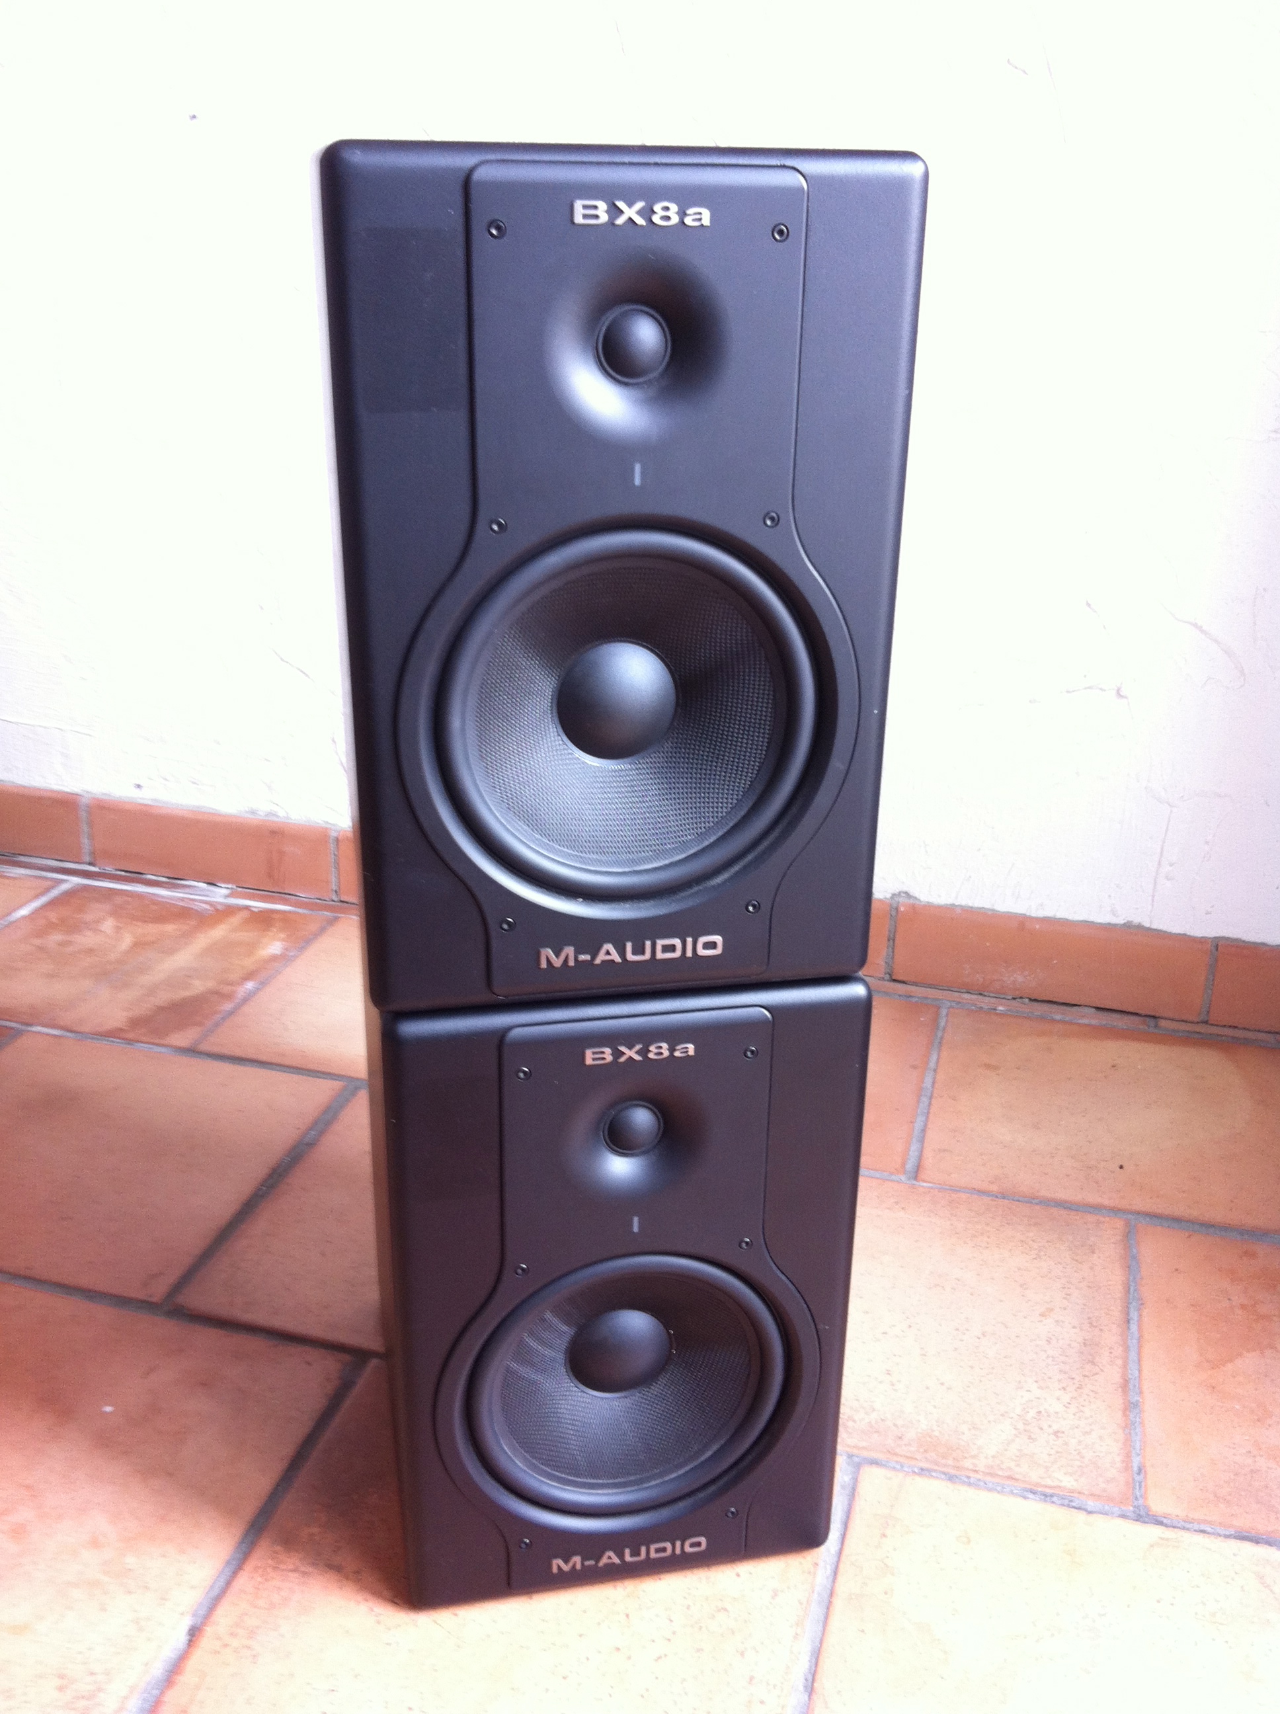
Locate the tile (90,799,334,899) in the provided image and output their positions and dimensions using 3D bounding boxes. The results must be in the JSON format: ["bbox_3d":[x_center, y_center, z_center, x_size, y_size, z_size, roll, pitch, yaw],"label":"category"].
[{"bbox_3d":[-0.468,-0.011,1.900,0.287,0.086,0.012,7,23,14],"label":"tile"}]

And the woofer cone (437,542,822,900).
[{"bbox_3d":[-0.008,-0.068,0.803,0.175,0.175,0.045,-4,23,-11],"label":"woofer cone"}]

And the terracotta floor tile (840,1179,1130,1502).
[{"bbox_3d":[0.185,0.327,1.248,0.325,0.015,0.320,7,23,14],"label":"terracotta floor tile"}]

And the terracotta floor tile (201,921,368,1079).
[{"bbox_3d":[-0.211,0.148,1.661,0.317,0.015,0.311,7,23,14],"label":"terracotta floor tile"}]

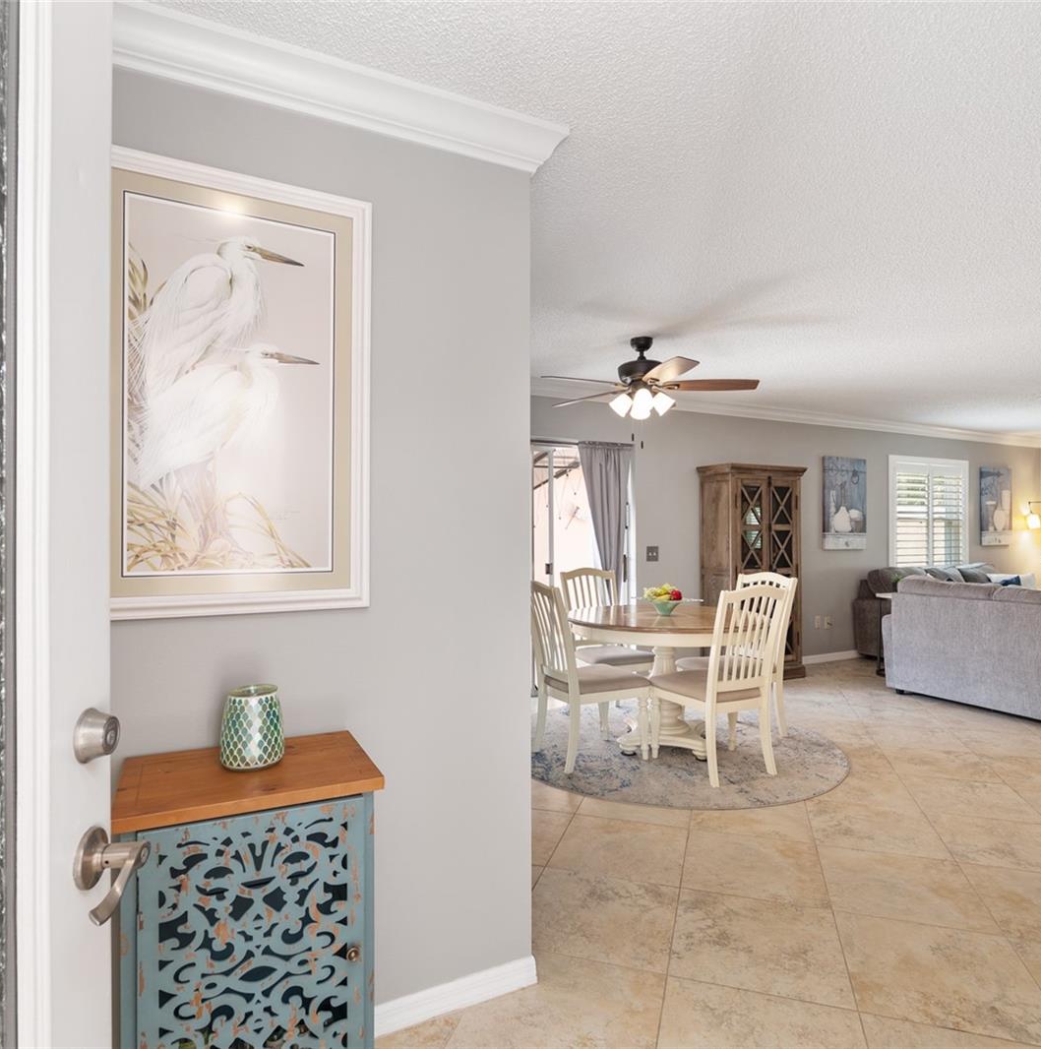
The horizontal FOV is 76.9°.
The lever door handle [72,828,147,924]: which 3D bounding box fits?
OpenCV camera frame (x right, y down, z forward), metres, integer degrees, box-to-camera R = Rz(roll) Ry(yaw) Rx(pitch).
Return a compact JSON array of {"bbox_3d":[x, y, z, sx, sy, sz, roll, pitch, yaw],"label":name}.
[{"bbox_3d":[-0.465,0.391,0.738,0.065,0.076,0.138,0,0,-9],"label":"lever door handle"}]

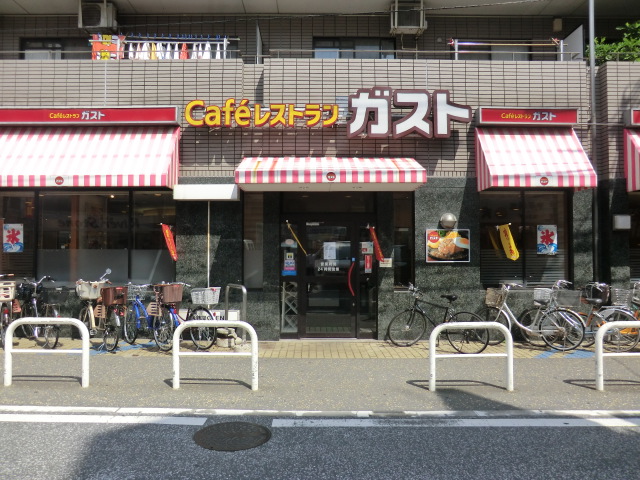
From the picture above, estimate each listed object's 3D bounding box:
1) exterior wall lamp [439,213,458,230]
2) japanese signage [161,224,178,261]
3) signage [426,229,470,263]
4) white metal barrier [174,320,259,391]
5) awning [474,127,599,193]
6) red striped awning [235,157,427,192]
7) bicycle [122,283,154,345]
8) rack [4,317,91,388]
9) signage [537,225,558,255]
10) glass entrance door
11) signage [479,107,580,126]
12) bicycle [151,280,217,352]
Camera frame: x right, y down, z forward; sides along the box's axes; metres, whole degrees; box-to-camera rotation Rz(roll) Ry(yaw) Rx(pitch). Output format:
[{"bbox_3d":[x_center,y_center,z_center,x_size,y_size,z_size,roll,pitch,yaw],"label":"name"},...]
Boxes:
[{"bbox_3d":[2.275,-0.325,7.831,0.298,0.298,0.250,0,-1,0],"label":"exterior wall lamp"},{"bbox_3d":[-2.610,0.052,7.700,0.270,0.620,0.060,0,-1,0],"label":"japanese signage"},{"bbox_3d":[2.288,0.108,7.900,0.770,0.585,0.050,0,-1,0],"label":"signage"},{"bbox_3d":[-1.226,1.359,5.220,1.000,0.825,0.078,0,-1,0],"label":"white metal barrier"},{"bbox_3d":[3.683,-1.433,7.623,1.699,1.158,0.700,0,-1,0],"label":"awning"},{"bbox_3d":[0.181,-1.185,7.550,3.078,0.584,0.840,0,-1,0],"label":"red striped awning"},{"bbox_3d":[-2.930,1.253,7.420,0.560,1.060,1.660,1,-2,-43],"label":"bicycle"},{"bbox_3d":[-3.228,1.328,5.250,1.000,0.825,0.078,0,-1,0],"label":"rack"},{"bbox_3d":[4.076,0.004,7.950,0.360,0.520,0.020,0,-1,0],"label":"signage"},{"bbox_3d":[0.161,0.666,8.061,1.751,2.218,0.100,0,-1,0],"label":"glass entrance door"},{"bbox_3d":[3.657,-2.160,7.875,1.713,0.316,0.220,0,-1,0],"label":"signage"},{"bbox_3d":[-2.330,1.257,7.500,1.680,1.070,0.560,-1,-1,38],"label":"bicycle"}]

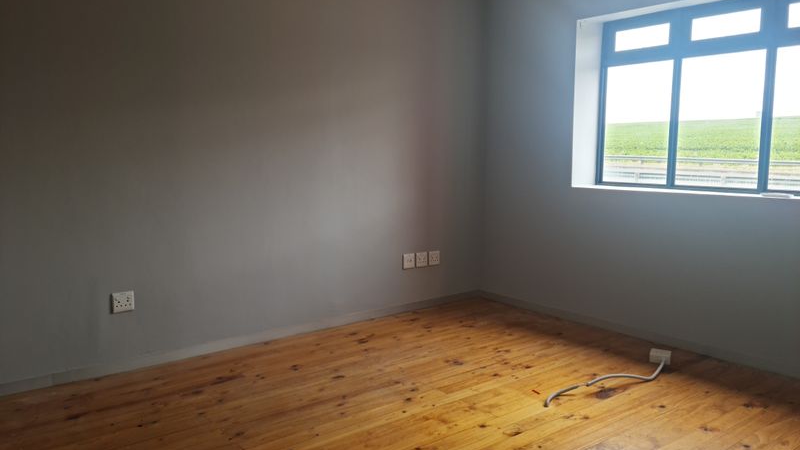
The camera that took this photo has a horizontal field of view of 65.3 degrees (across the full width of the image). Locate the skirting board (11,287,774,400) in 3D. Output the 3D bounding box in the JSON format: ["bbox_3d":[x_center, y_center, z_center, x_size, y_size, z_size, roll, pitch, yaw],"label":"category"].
[{"bbox_3d":[0.076,0.907,3.535,3.893,0.080,2.700,-5,9,-38],"label":"skirting board"}]

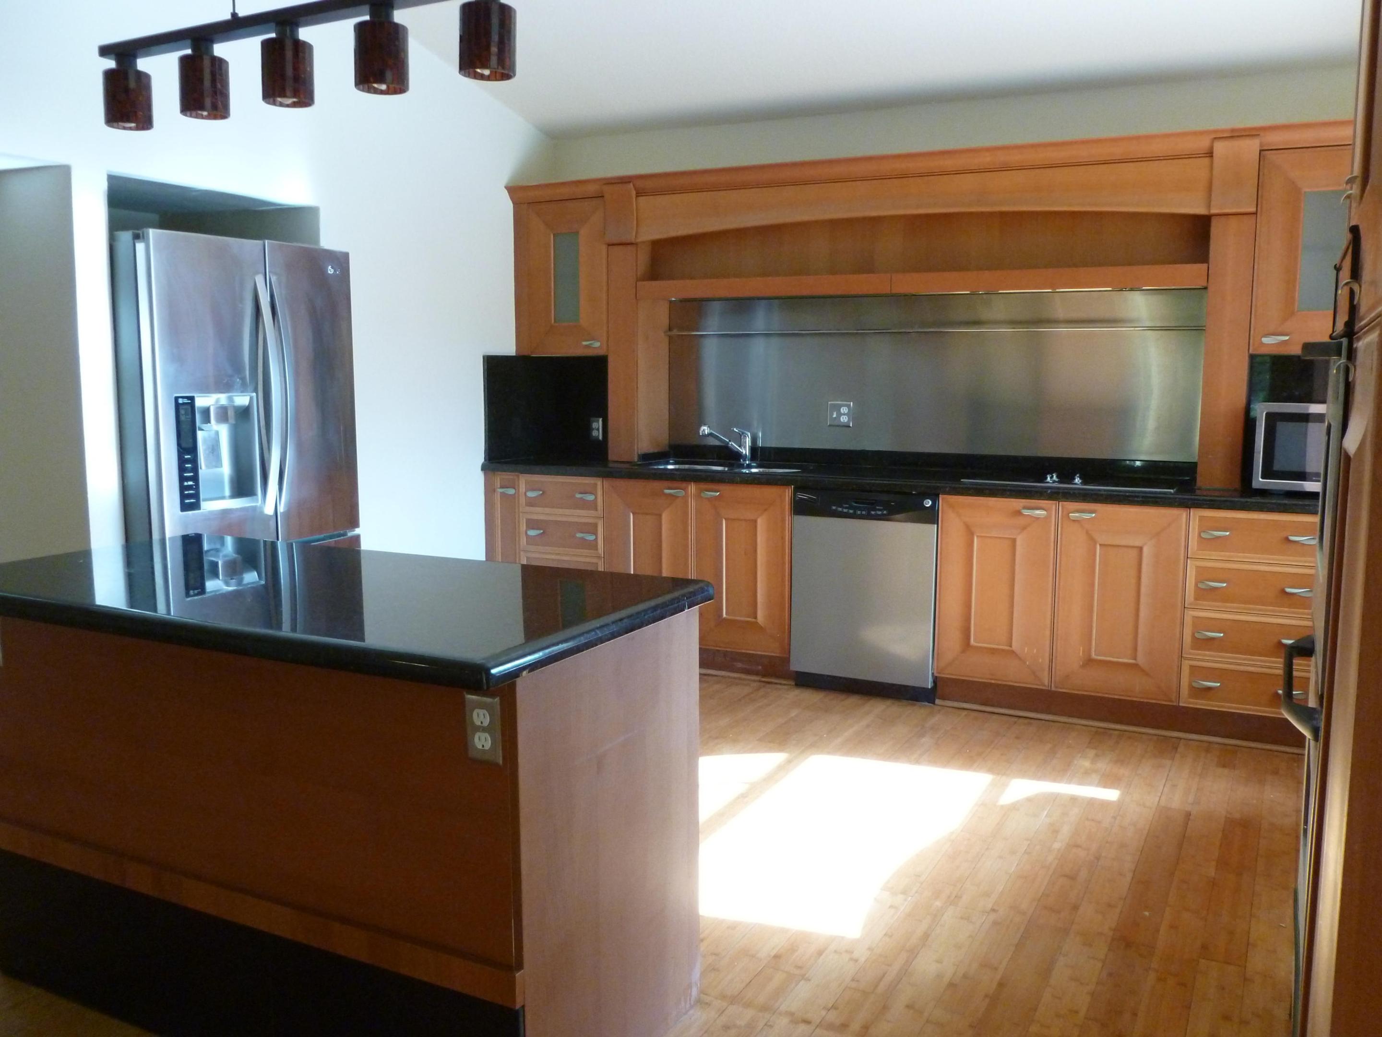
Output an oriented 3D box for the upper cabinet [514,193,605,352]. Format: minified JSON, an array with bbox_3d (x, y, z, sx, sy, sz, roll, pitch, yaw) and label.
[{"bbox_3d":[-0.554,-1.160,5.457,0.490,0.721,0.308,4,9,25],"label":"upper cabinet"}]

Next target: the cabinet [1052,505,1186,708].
[{"bbox_3d":[1.713,0.273,4.417,0.449,0.727,0.615,4,9,25],"label":"cabinet"}]

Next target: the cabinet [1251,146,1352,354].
[{"bbox_3d":[2.315,-0.971,4.114,0.430,0.721,0.338,4,9,25],"label":"cabinet"}]

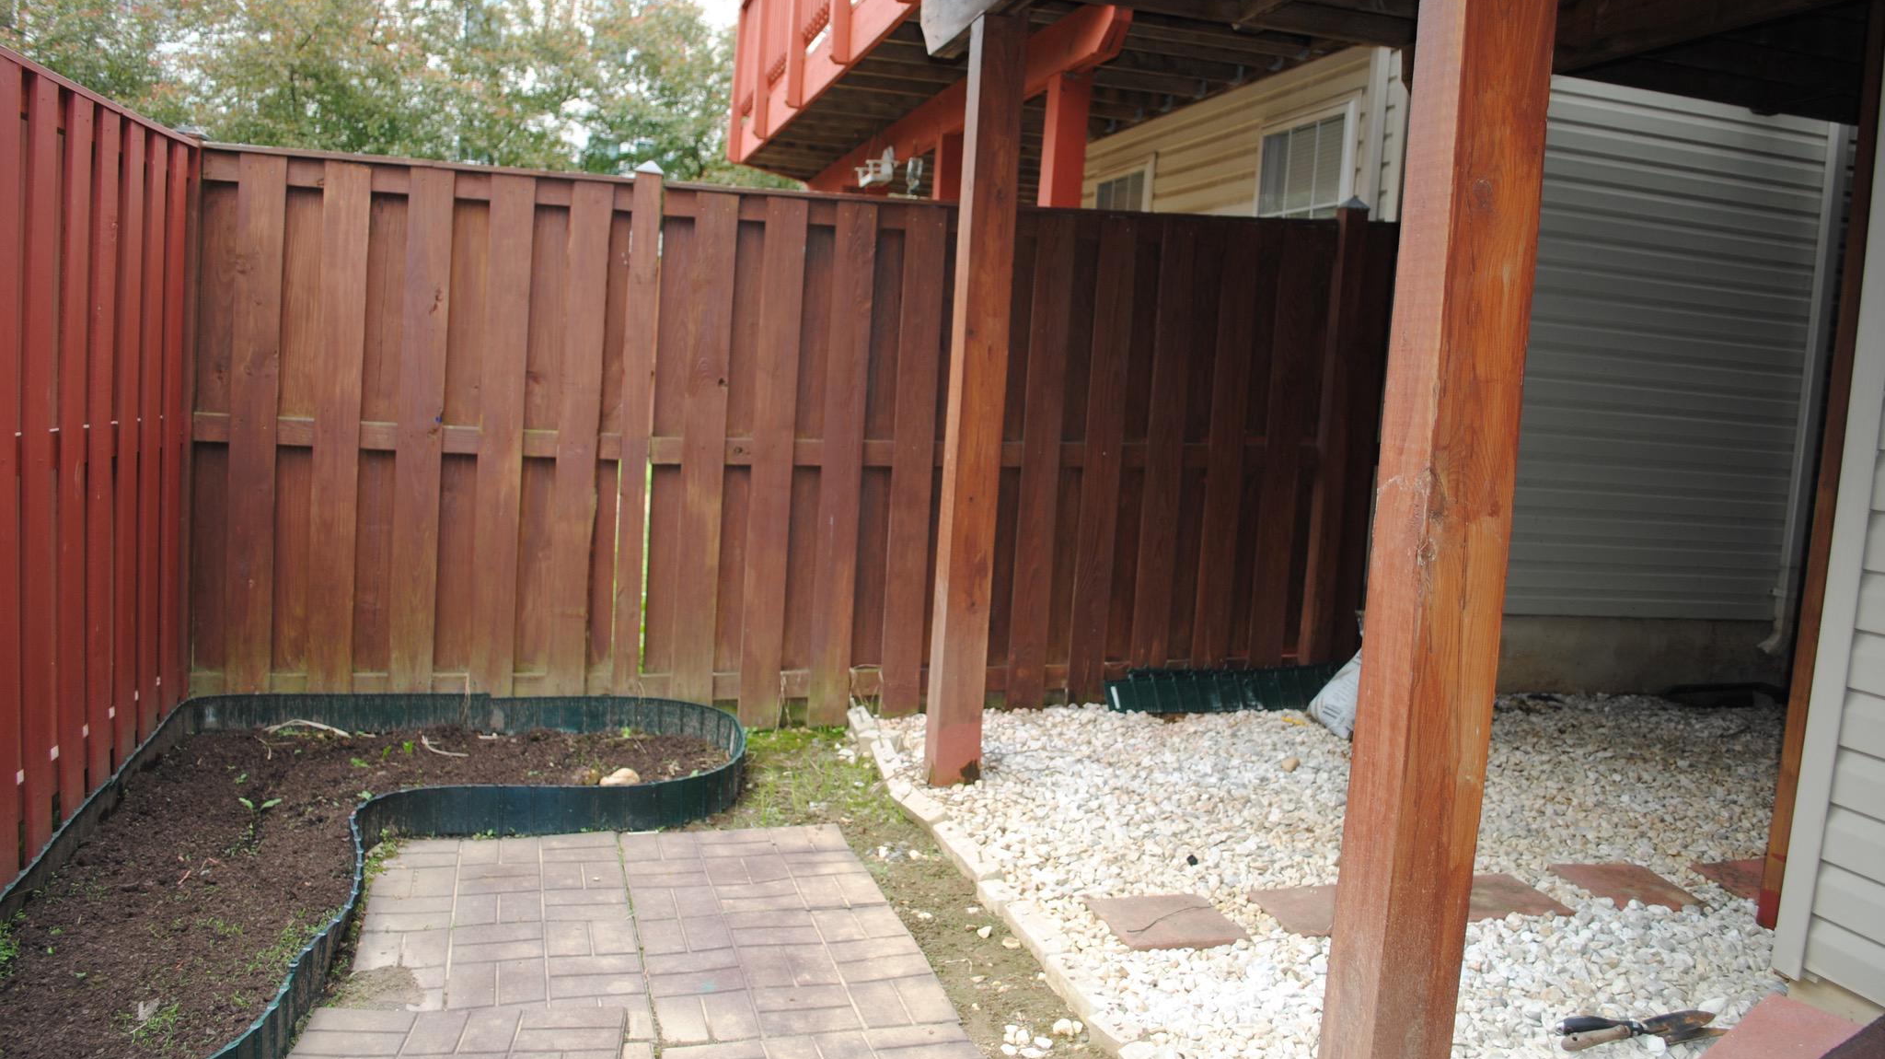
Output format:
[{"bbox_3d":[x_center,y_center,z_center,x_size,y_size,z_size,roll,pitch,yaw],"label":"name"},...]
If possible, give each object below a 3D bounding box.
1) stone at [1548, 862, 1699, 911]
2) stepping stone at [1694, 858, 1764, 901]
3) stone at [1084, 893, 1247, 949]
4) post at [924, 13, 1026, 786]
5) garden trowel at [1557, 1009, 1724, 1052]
[{"bbox_3d":[1.850,0.965,3.811,0.295,0.040,0.295,3,5,-10],"label":"stone"},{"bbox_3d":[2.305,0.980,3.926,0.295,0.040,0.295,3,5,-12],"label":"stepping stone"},{"bbox_3d":[0.524,0.937,3.323,0.295,0.040,0.295,3,5,-16],"label":"stone"},{"bbox_3d":[0.099,-0.369,4.344,0.140,2.314,0.140,3,5,-16],"label":"post"},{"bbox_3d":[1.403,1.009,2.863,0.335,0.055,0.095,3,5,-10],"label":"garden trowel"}]

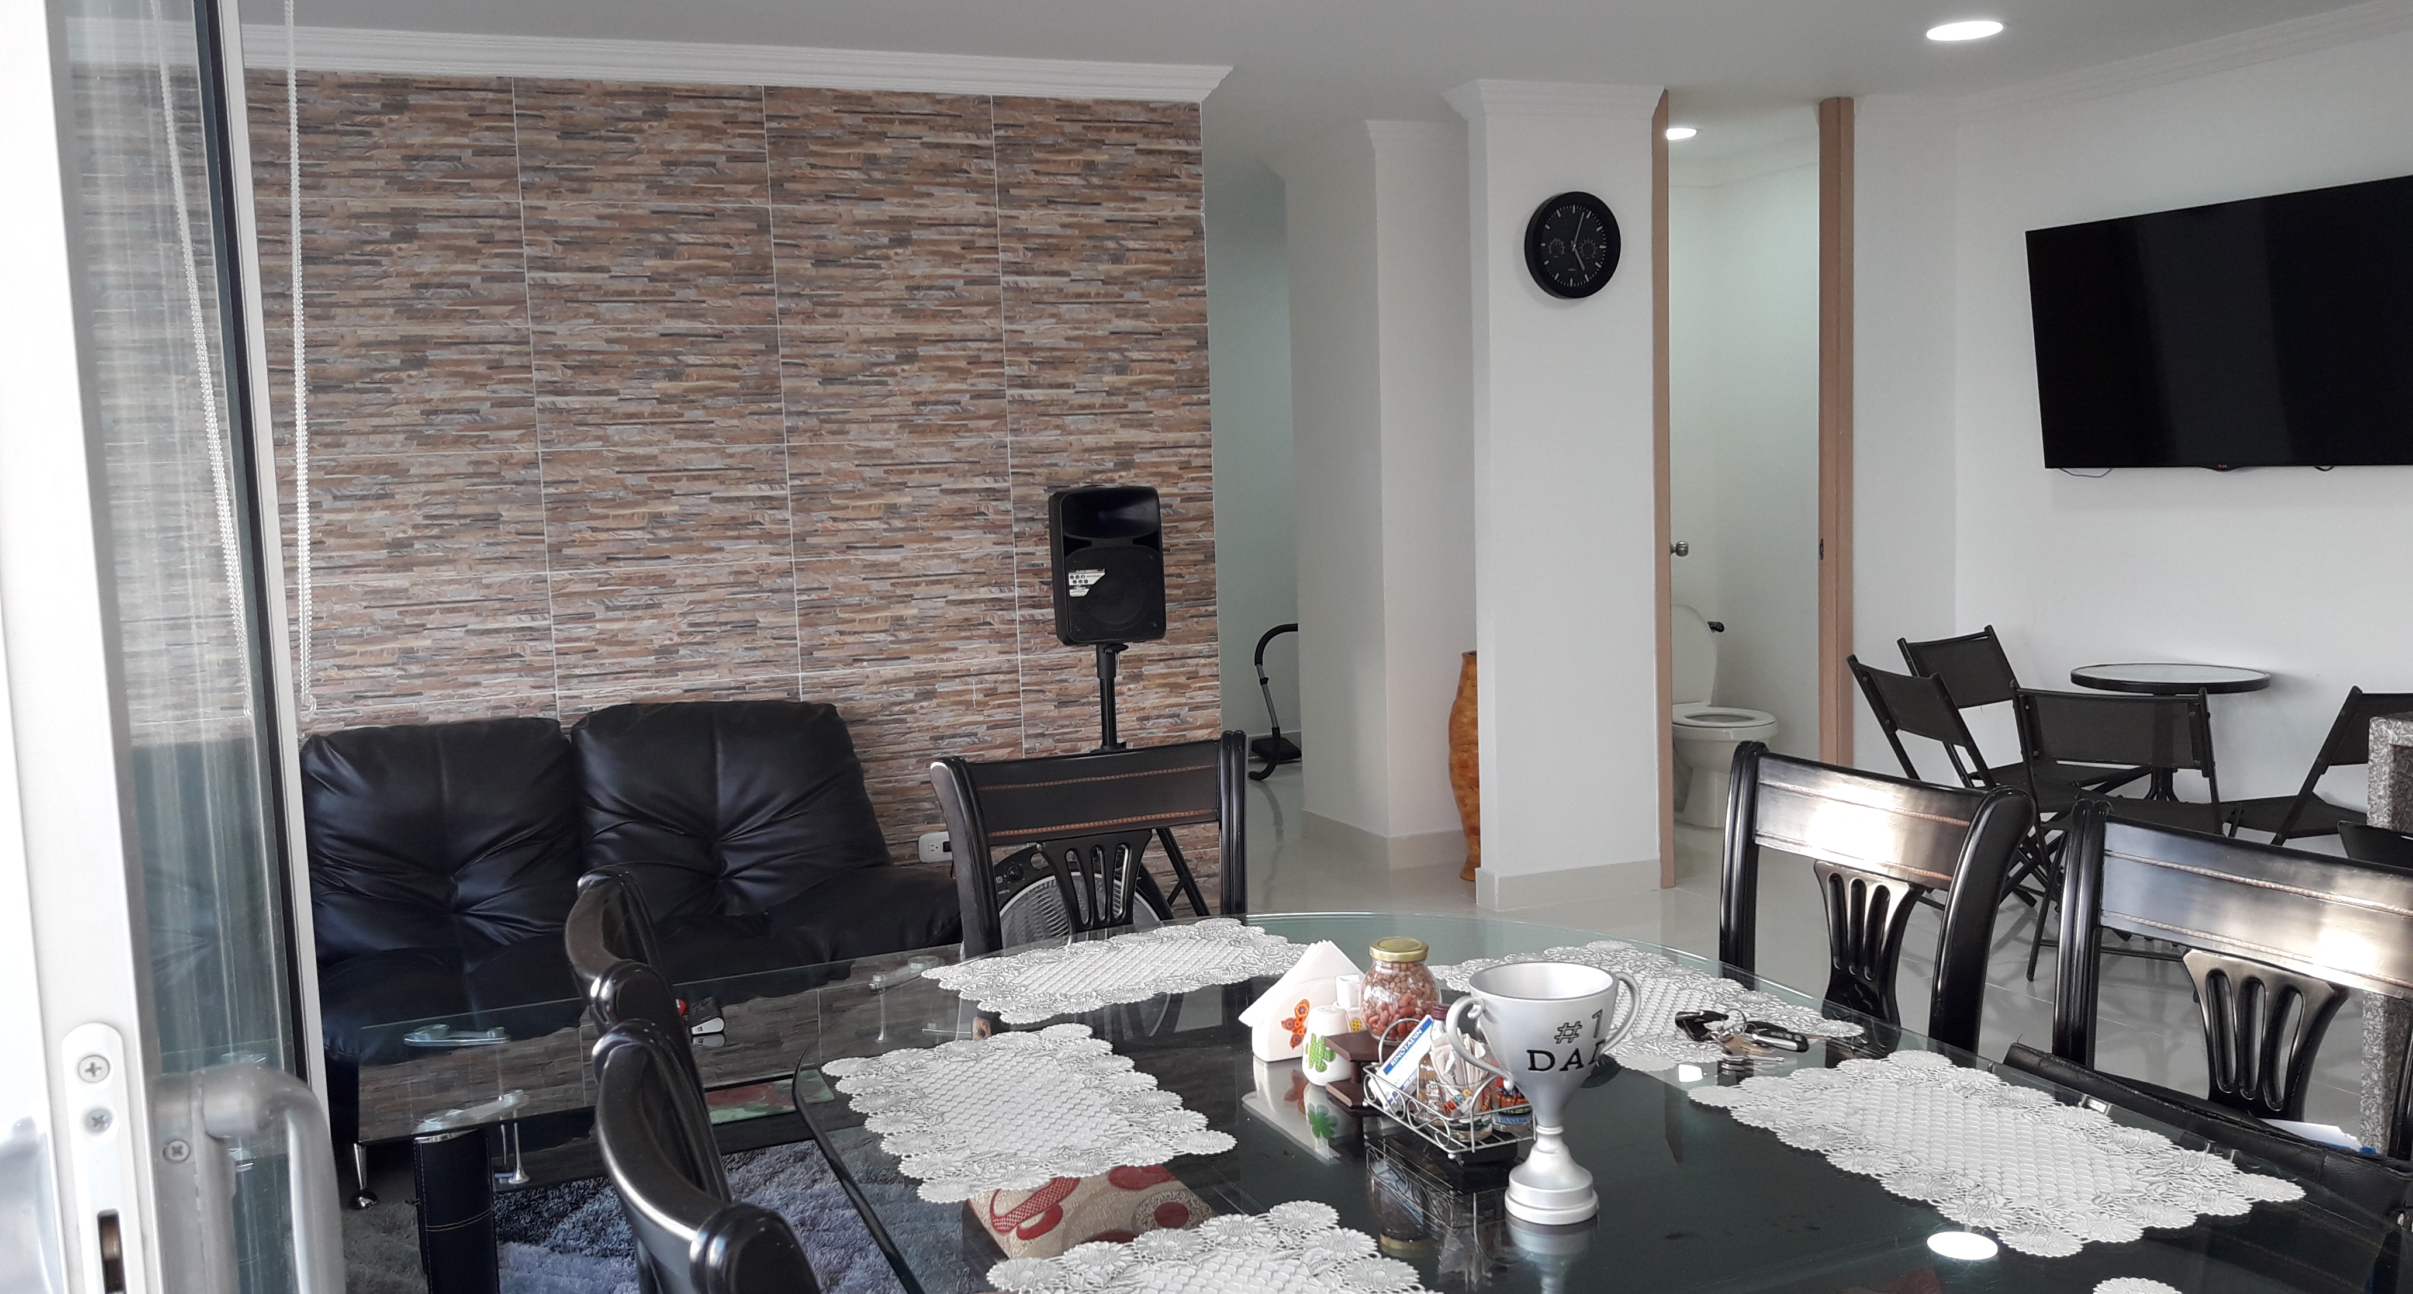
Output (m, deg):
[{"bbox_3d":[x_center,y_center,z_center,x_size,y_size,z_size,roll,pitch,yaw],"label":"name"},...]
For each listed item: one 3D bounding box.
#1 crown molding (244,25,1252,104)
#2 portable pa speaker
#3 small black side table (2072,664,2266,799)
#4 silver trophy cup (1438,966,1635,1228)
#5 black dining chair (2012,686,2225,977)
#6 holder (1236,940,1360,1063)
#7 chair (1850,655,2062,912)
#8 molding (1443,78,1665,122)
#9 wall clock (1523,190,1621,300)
[{"bbox_3d":[-1.123,-1.454,4.894,2.615,0.092,0.080,-5,6,-24],"label":"crown molding"},{"bbox_3d":[-0.273,-0.205,4.898,0.260,0.385,0.220,-5,6,-24],"label":"portable pa speaker"},{"bbox_3d":[2.692,0.438,5.466,0.500,0.720,0.500,-5,6,-24],"label":"small black side table"},{"bbox_3d":[0.302,0.396,1.717,0.190,0.200,0.130,-4,6,-20],"label":"silver trophy cup"},{"bbox_3d":[2.375,0.459,5.016,0.462,0.789,0.495,2,7,40],"label":"black dining chair"},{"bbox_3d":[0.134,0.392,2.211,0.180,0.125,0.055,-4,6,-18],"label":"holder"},{"bbox_3d":[2.131,0.425,5.458,0.495,0.789,0.462,-3,6,-12],"label":"chair"},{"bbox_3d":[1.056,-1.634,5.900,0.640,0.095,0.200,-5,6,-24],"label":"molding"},{"bbox_3d":[1.109,-1.219,5.919,0.320,0.320,0.045,-5,6,-24],"label":"wall clock"}]

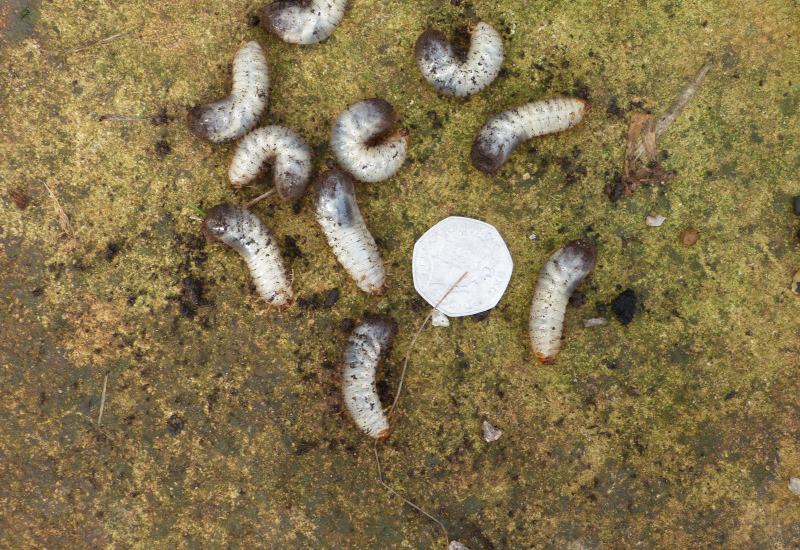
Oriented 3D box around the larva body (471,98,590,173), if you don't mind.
[{"bbox_3d":[0.034,-0.041,0.517,0.035,0.009,0.014,-32,85,-5],"label":"larva body"}]

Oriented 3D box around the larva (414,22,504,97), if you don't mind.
[{"bbox_3d":[0.016,-0.059,0.518,0.024,0.009,0.021,3,83,-1],"label":"larva"}]

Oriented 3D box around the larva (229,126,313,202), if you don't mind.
[{"bbox_3d":[-0.034,-0.031,0.514,0.022,0.009,0.019,14,83,0],"label":"larva"}]

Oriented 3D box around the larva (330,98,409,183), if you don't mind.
[{"bbox_3d":[-0.008,-0.036,0.515,0.021,0.009,0.023,-5,83,-2],"label":"larva"}]

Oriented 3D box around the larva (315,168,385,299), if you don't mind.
[{"bbox_3d":[-0.014,-0.010,0.512,0.012,0.009,0.036,-20,84,-4],"label":"larva"}]

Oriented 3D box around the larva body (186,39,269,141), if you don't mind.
[{"bbox_3d":[-0.046,-0.050,0.515,0.020,0.009,0.029,9,83,-1],"label":"larva body"}]

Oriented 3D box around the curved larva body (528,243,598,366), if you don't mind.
[{"bbox_3d":[0.041,0.006,0.511,0.013,0.009,0.035,23,83,1],"label":"curved larva body"}]

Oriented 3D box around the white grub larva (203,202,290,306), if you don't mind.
[{"bbox_3d":[-0.038,-0.006,0.510,0.014,0.009,0.033,-44,86,-6],"label":"white grub larva"}]

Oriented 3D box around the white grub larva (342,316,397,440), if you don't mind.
[{"bbox_3d":[-0.008,0.027,0.507,0.014,0.009,0.032,3,83,-1],"label":"white grub larva"}]

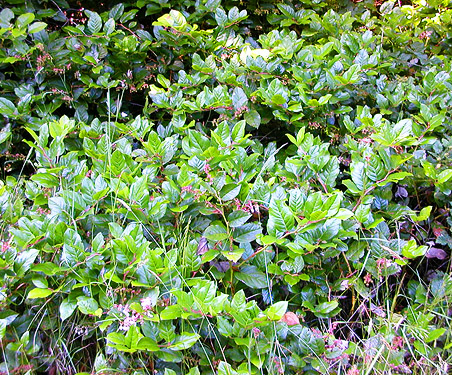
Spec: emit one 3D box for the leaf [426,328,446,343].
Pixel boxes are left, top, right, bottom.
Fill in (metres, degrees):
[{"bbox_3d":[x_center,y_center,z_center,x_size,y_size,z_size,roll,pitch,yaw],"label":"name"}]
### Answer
[{"bbox_3d":[0.524,0.368,1.330,0.060,0.014,0.032,-31,32,-10],"label":"leaf"}]

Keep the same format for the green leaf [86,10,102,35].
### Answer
[{"bbox_3d":[-0.455,-0.571,1.850,0.047,0.018,0.088,-19,71,-7],"label":"green leaf"}]

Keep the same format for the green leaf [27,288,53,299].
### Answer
[{"bbox_3d":[-0.447,0.254,1.280,0.064,0.014,0.035,-15,31,-13],"label":"green leaf"}]

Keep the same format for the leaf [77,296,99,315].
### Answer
[{"bbox_3d":[-0.368,0.313,1.420,0.070,0.018,0.041,27,63,15],"label":"leaf"}]

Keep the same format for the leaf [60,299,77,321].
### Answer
[{"bbox_3d":[-0.419,0.327,1.420,0.042,0.018,0.056,20,72,20],"label":"leaf"}]

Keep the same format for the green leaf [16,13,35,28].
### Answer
[{"bbox_3d":[-0.799,-0.672,2.150,0.063,0.020,0.086,29,64,16],"label":"green leaf"}]

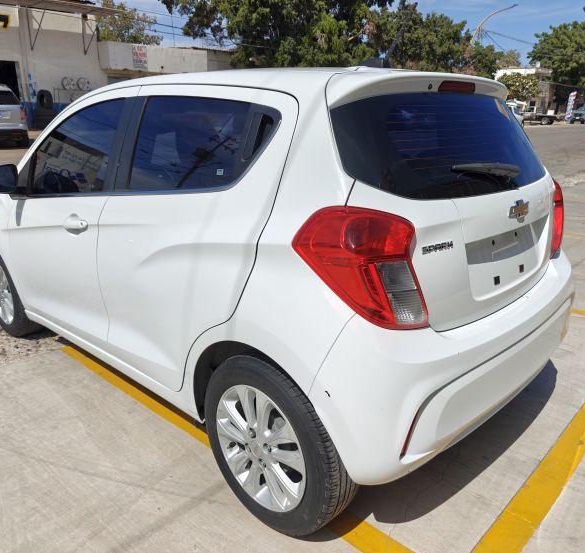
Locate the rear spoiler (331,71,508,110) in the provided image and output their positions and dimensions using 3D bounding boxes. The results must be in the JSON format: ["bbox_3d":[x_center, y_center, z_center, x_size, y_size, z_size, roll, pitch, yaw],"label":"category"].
[{"bbox_3d":[0.502,-0.650,1.724,0.270,0.150,1.200,14,22,41],"label":"rear spoiler"}]

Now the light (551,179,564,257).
[{"bbox_3d":[1.120,-0.307,2.248,0.300,0.340,0.240,17,24,40],"label":"light"}]

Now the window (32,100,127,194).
[{"bbox_3d":[-1.001,-0.578,2.253,0.880,0.430,0.080,14,8,41],"label":"window"}]

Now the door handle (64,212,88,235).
[{"bbox_3d":[-0.967,-0.236,2.184,0.205,0.085,0.055,17,24,40],"label":"door handle"}]

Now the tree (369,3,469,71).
[{"bbox_3d":[9.477,-15.347,35.667,8.000,8.180,8.000,4,20,13],"label":"tree"}]

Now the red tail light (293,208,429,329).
[{"bbox_3d":[0.179,-0.022,1.311,0.250,0.330,0.280,-13,21,-36],"label":"red tail light"}]

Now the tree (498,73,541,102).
[{"bbox_3d":[21.319,-16.905,46.000,3.700,4.600,3.600,10,21,26],"label":"tree"}]

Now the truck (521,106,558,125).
[{"bbox_3d":[20.587,-14.134,43.000,1.850,1.750,5.000,-16,25,-41],"label":"truck"}]

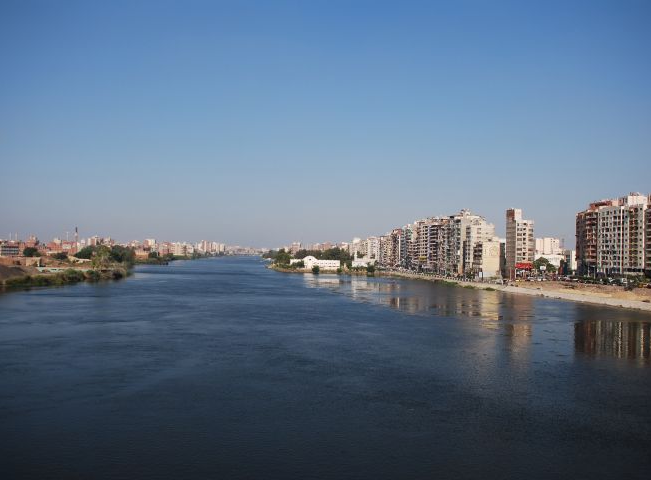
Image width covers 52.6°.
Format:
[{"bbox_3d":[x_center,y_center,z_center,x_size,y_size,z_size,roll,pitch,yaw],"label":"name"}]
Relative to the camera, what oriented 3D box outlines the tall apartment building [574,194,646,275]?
[{"bbox_3d":[160.117,-0.972,352.091,18.000,39.000,61.000,2,-1,-9],"label":"tall apartment building"}]

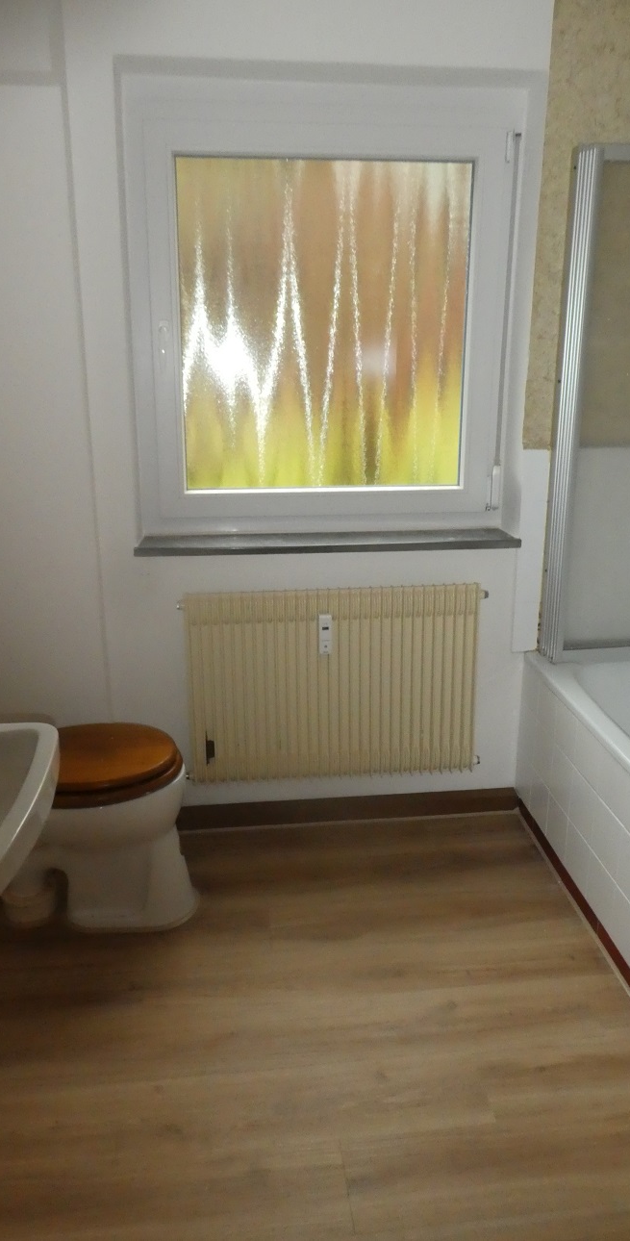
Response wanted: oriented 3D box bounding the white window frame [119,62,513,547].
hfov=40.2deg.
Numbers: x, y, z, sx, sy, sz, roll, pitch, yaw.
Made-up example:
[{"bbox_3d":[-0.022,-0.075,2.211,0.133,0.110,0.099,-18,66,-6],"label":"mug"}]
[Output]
[{"bbox_3d":[0.034,-0.860,2.495,1.095,1.230,0.075,-2,17,-5],"label":"white window frame"}]

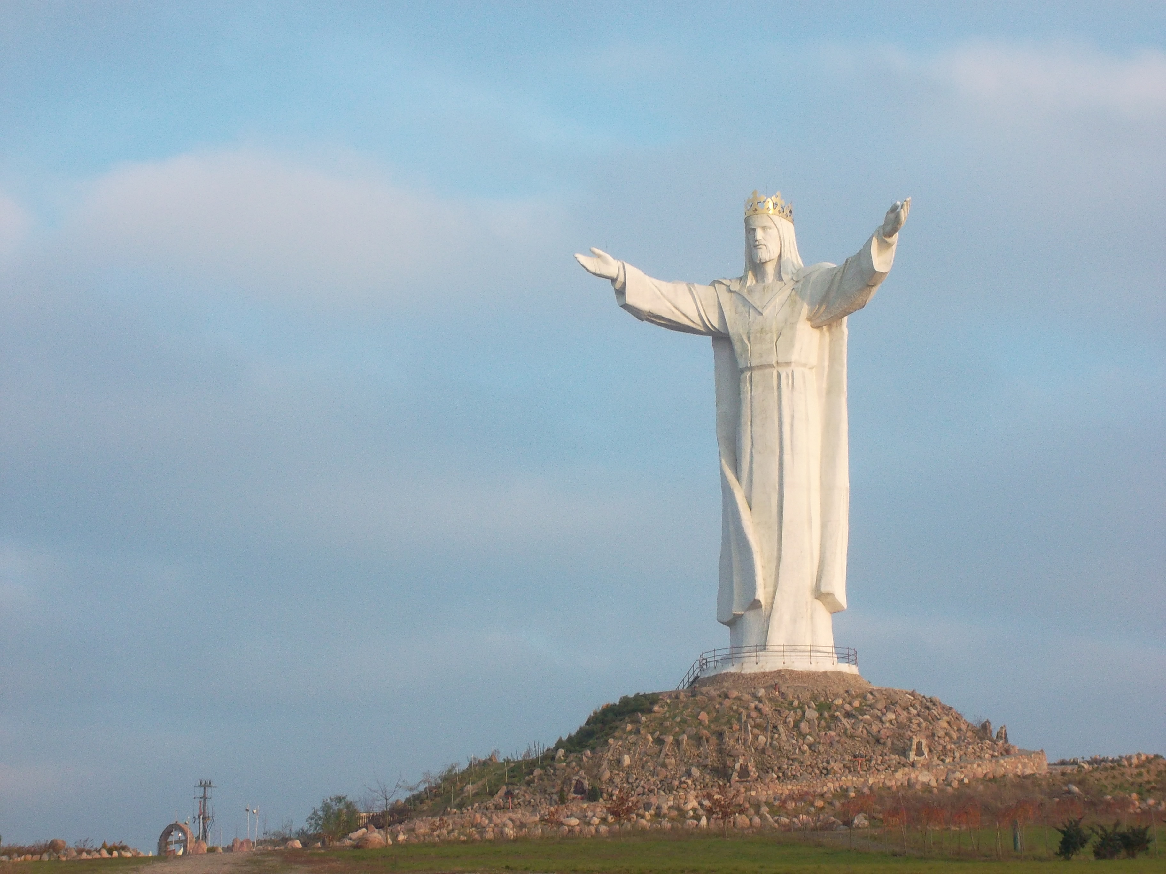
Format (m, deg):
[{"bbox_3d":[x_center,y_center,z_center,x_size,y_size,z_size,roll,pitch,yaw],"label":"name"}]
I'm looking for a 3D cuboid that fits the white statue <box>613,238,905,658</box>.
[{"bbox_3d":[13.386,-1.320,201.013,26.000,33.800,8.000,-6,-11,29],"label":"white statue"}]

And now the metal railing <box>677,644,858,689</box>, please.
[{"bbox_3d":[13.043,16.689,198.959,12.546,3.100,10.845,-1,-9,0],"label":"metal railing"}]

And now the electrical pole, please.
[{"bbox_3d":[-40.082,40.034,300.000,2.400,7.400,0.900,-1,-9,0],"label":"electrical pole"}]

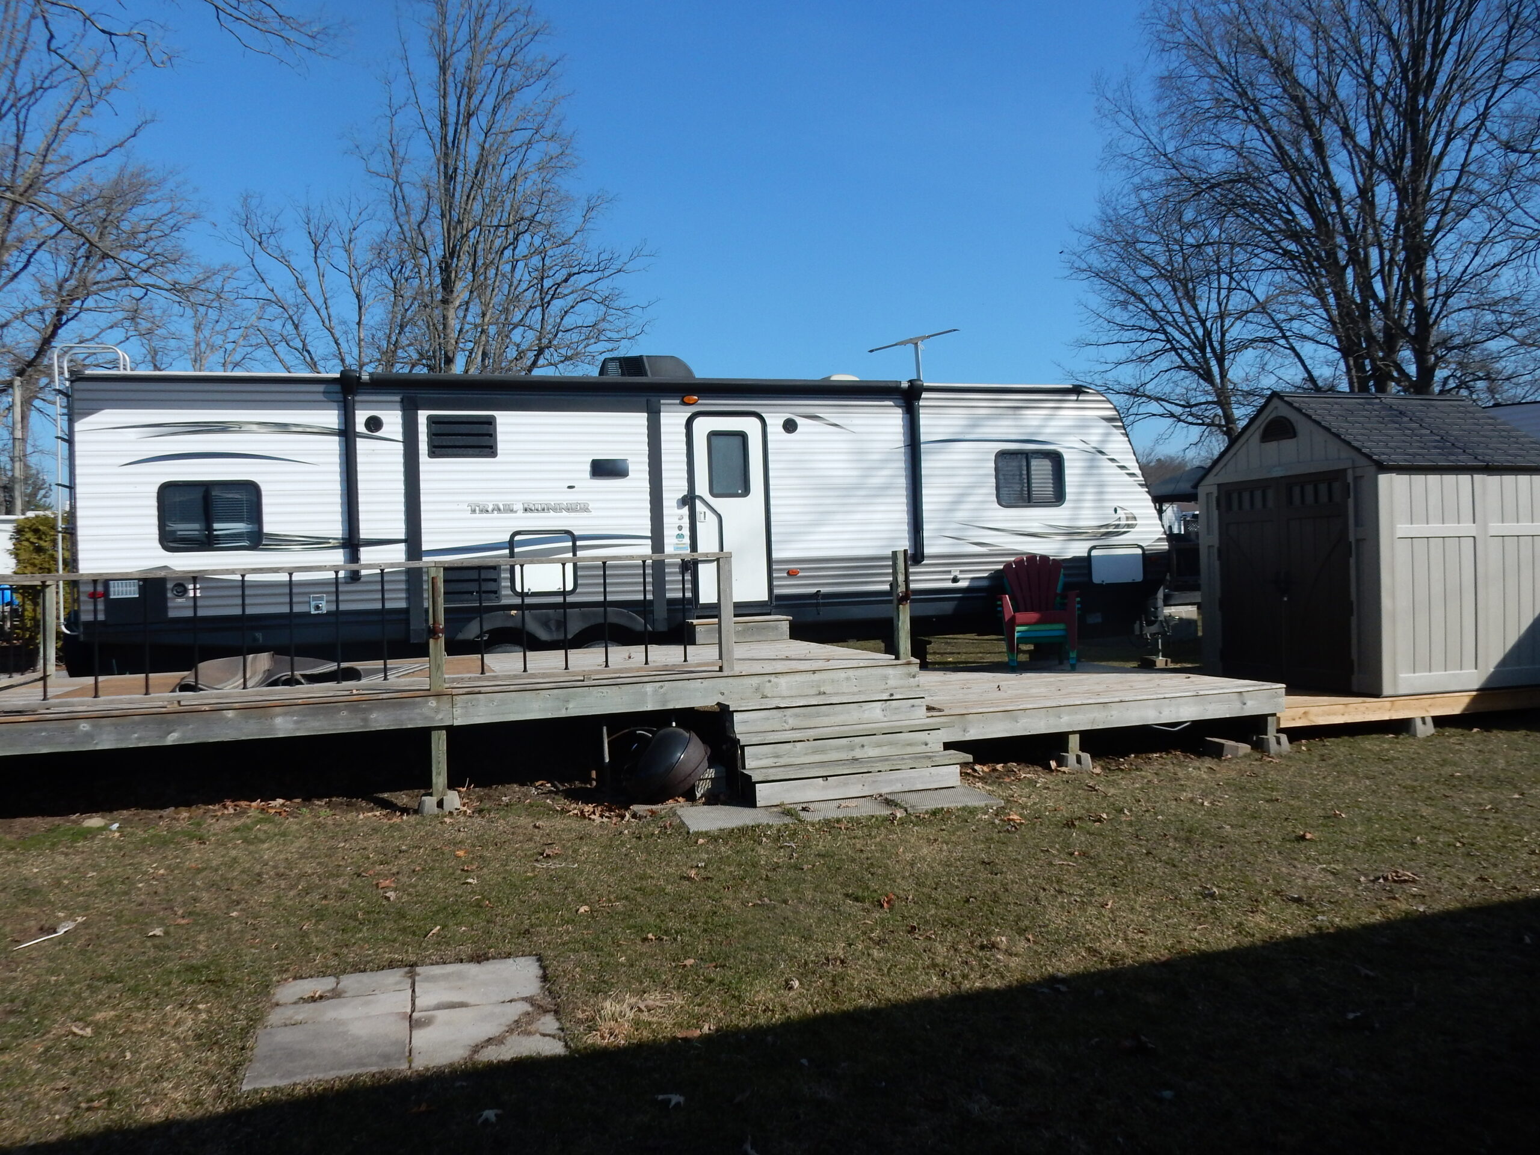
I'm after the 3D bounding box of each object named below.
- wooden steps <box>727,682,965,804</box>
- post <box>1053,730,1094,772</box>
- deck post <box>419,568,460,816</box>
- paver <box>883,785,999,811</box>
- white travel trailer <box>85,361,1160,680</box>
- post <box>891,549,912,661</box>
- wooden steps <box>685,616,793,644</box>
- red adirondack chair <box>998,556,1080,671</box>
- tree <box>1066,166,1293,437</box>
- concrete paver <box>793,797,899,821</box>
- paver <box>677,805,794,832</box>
[{"bbox_3d":[0.483,1.128,7.512,1.500,0.570,0.830,-2,1,-19],"label":"wooden steps"},{"bbox_3d":[2.172,1.251,8.105,0.230,0.314,0.230,-2,1,-19],"label":"post"},{"bbox_3d":[-2.083,0.693,6.934,0.220,1.550,0.220,-2,1,-21],"label":"deck post"},{"bbox_3d":[1.047,1.417,7.042,0.620,0.050,0.610,-2,1,-15],"label":"paver"},{"bbox_3d":[-0.935,-0.521,12.195,11.300,3.450,2.500,-2,1,-16],"label":"white travel trailer"},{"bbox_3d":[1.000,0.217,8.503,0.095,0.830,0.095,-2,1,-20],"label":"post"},{"bbox_3d":[-0.322,0.504,10.871,1.020,0.240,0.420,-2,1,-17],"label":"wooden steps"},{"bbox_3d":[2.673,0.337,11.105,0.780,1.120,0.900,-2,1,9],"label":"red adirondack chair"},{"bbox_3d":[10.348,-4.754,27.955,5.400,10.623,5.300,-2,1,0],"label":"tree"},{"bbox_3d":[0.418,1.437,6.882,0.620,0.050,0.610,-2,1,-14],"label":"concrete paver"},{"bbox_3d":[-0.236,1.457,6.690,0.620,0.050,0.610,-2,1,-14],"label":"paver"}]

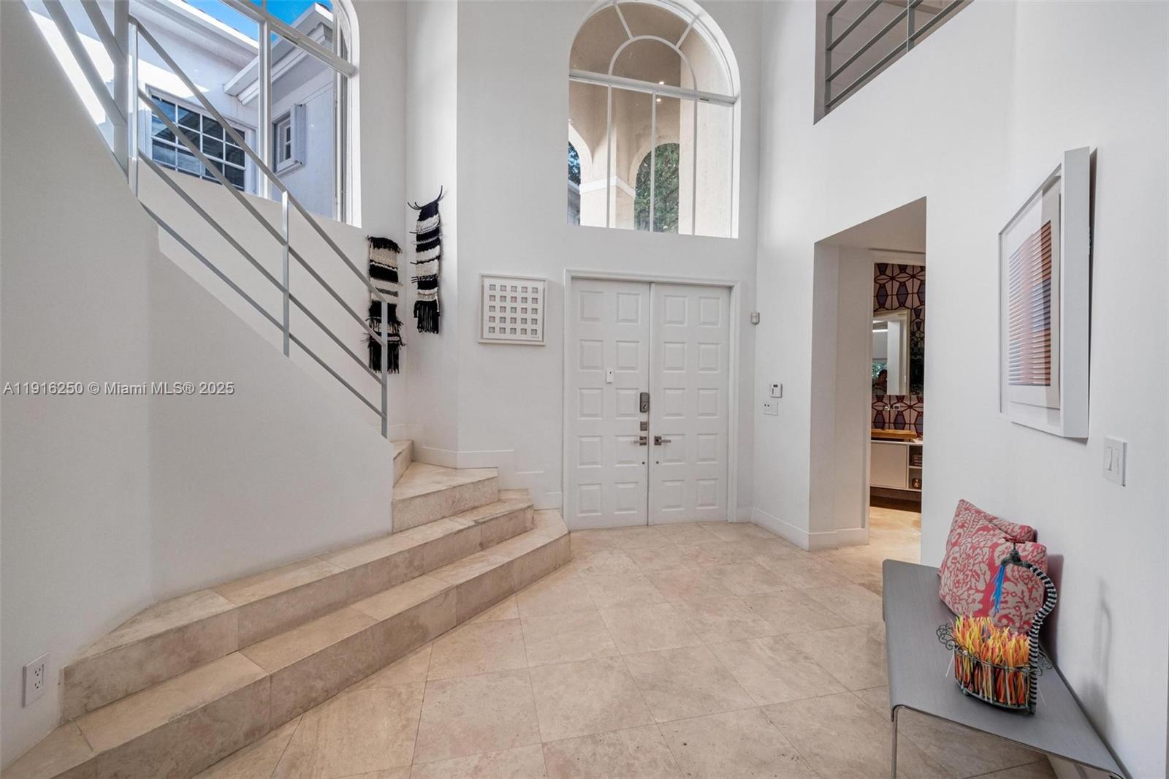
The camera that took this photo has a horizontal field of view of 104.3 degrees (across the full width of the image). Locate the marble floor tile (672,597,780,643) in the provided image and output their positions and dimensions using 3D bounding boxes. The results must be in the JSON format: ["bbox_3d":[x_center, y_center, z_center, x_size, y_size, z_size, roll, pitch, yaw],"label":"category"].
[{"bbox_3d":[0.815,1.348,2.671,0.465,0.020,0.465,0,1,-13],"label":"marble floor tile"}]

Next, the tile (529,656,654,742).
[{"bbox_3d":[0.013,1.350,2.007,0.465,0.020,0.465,0,1,-13],"label":"tile"}]

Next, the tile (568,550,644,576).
[{"bbox_3d":[0.146,1.313,3.446,0.459,0.012,0.462,0,1,-13],"label":"tile"}]

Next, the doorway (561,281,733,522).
[{"bbox_3d":[0.645,0.143,4.284,1.650,2.320,0.120,0,1,-13],"label":"doorway"}]

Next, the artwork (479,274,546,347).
[{"bbox_3d":[-0.610,-0.674,3.902,0.568,0.580,0.040,0,1,-13],"label":"artwork"}]

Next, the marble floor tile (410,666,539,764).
[{"bbox_3d":[-0.435,1.327,1.880,0.459,0.012,0.462,0,1,-13],"label":"marble floor tile"}]

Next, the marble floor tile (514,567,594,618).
[{"bbox_3d":[-0.197,1.331,2.914,0.465,0.020,0.465,0,1,-13],"label":"marble floor tile"}]

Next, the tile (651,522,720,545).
[{"bbox_3d":[0.937,1.312,4.106,0.459,0.012,0.462,0,1,-13],"label":"tile"}]

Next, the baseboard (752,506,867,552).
[{"bbox_3d":[2.032,1.244,4.151,0.590,0.144,0.800,0,1,-13],"label":"baseboard"}]

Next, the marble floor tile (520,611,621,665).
[{"bbox_3d":[-0.092,1.341,2.461,0.465,0.020,0.465,0,1,-13],"label":"marble floor tile"}]

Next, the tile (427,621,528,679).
[{"bbox_3d":[-0.546,1.337,2.355,0.465,0.020,0.465,0,1,-13],"label":"tile"}]

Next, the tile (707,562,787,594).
[{"bbox_3d":[1.163,1.343,3.230,0.465,0.020,0.465,0,1,-13],"label":"tile"}]

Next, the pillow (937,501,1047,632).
[{"bbox_3d":[1.640,0.705,1.840,0.190,0.400,0.400,11,1,0],"label":"pillow"}]

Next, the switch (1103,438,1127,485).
[{"bbox_3d":[1.470,0.197,1.257,0.011,0.115,0.118,1,1,32],"label":"switch"}]

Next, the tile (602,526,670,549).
[{"bbox_3d":[0.499,1.320,4.031,0.465,0.020,0.465,0,1,-13],"label":"tile"}]

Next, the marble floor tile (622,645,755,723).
[{"bbox_3d":[0.461,1.333,2.087,0.459,0.012,0.462,0,1,-13],"label":"marble floor tile"}]

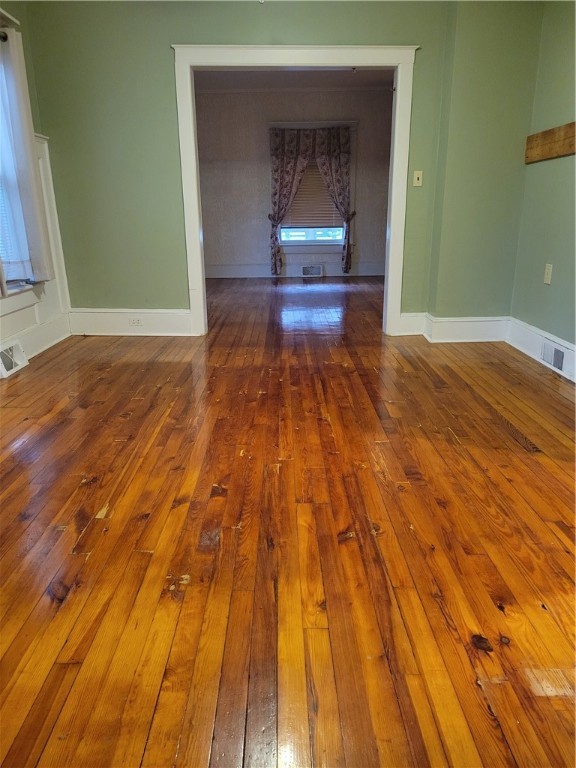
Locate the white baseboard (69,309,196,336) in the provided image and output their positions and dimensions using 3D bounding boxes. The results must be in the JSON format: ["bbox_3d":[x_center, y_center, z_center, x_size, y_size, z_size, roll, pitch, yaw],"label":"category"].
[{"bbox_3d":[-1.329,-0.522,4.903,1.011,0.235,0.030,0,17,-1],"label":"white baseboard"}]

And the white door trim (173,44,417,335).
[{"bbox_3d":[0.062,-1.492,4.706,1.821,2.199,0.170,0,17,-1],"label":"white door trim"}]

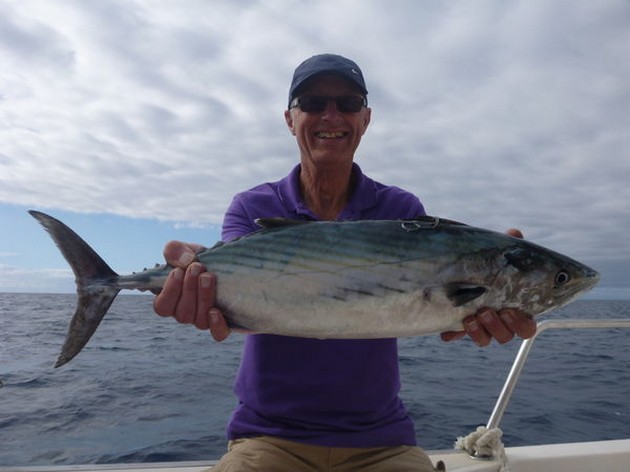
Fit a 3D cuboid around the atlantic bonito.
[{"bbox_3d":[0.000,0.066,0.625,0.685,0.190,0.110,1,-7,-2],"label":"atlantic bonito"}]

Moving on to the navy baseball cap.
[{"bbox_3d":[0.031,-0.347,1.120,0.178,0.130,0.265,1,-7,-5],"label":"navy baseball cap"}]

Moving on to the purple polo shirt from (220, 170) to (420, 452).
[{"bbox_3d":[0.018,0.143,1.090,0.445,0.610,0.330,1,-7,-1],"label":"purple polo shirt"}]

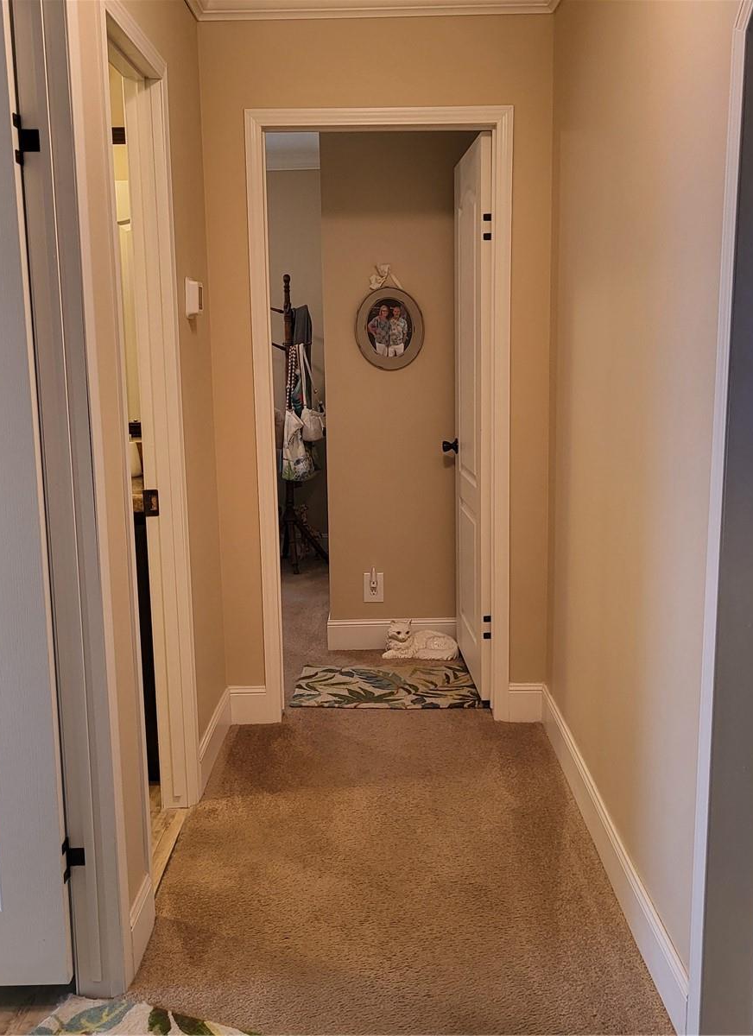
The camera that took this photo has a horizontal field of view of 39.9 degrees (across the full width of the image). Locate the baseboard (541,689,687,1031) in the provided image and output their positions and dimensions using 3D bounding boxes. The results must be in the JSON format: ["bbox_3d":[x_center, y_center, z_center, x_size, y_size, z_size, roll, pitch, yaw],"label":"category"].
[{"bbox_3d":[0.598,0.807,2.873,0.016,0.135,1.744,-1,10,0],"label":"baseboard"}]

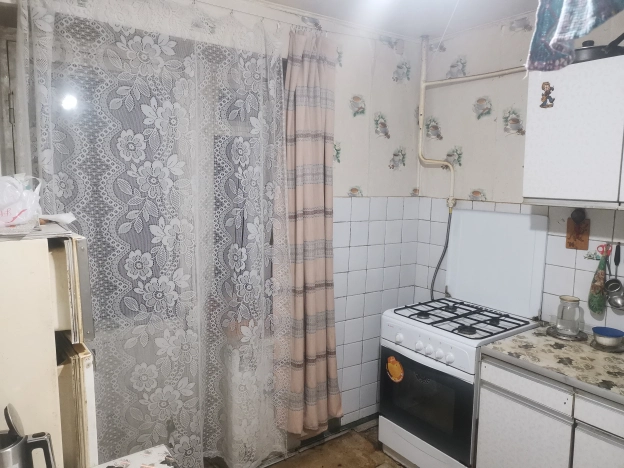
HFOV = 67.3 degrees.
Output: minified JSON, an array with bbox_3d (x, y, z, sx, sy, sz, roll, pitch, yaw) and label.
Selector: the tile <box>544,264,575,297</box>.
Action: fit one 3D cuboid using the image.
[{"bbox_3d":[1.269,0.239,2.404,0.010,0.150,0.150,-3,8,-36],"label":"tile"}]

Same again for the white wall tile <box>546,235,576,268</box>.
[{"bbox_3d":[1.282,0.086,2.403,0.010,0.150,0.151,-3,8,-37],"label":"white wall tile"}]

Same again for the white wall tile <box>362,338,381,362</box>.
[{"bbox_3d":[0.377,0.742,3.013,0.151,0.150,0.010,-3,8,-37],"label":"white wall tile"}]

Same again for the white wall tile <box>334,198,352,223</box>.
[{"bbox_3d":[0.168,-0.142,2.726,0.150,0.150,0.010,-3,8,-36],"label":"white wall tile"}]

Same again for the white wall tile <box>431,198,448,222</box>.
[{"bbox_3d":[0.828,-0.150,2.995,0.010,0.150,0.151,-3,8,-37],"label":"white wall tile"}]

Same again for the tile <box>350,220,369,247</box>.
[{"bbox_3d":[0.280,-0.002,2.835,0.151,0.150,0.010,-3,8,-37],"label":"tile"}]

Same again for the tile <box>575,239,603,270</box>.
[{"bbox_3d":[1.374,0.104,2.281,0.010,0.150,0.151,-3,8,-37],"label":"tile"}]

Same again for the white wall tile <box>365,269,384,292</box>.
[{"bbox_3d":[0.394,0.295,2.957,0.150,0.150,0.010,-3,8,-36],"label":"white wall tile"}]

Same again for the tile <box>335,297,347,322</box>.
[{"bbox_3d":[0.147,0.459,2.815,0.150,0.150,0.008,-3,8,-36],"label":"tile"}]

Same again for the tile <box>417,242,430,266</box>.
[{"bbox_3d":[0.743,0.135,3.122,0.010,0.150,0.102,-3,8,-36],"label":"tile"}]

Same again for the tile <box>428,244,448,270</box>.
[{"bbox_3d":[0.823,0.152,3.041,0.008,0.150,0.150,-3,8,-35],"label":"tile"}]

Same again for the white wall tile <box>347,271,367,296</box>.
[{"bbox_3d":[0.270,0.298,2.870,0.151,0.150,0.010,-3,8,-37],"label":"white wall tile"}]

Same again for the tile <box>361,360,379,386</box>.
[{"bbox_3d":[0.373,0.901,3.047,0.150,0.150,0.008,-3,8,-36],"label":"tile"}]

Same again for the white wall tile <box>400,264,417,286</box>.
[{"bbox_3d":[0.638,0.282,3.137,0.150,0.150,0.010,-3,8,-36],"label":"white wall tile"}]

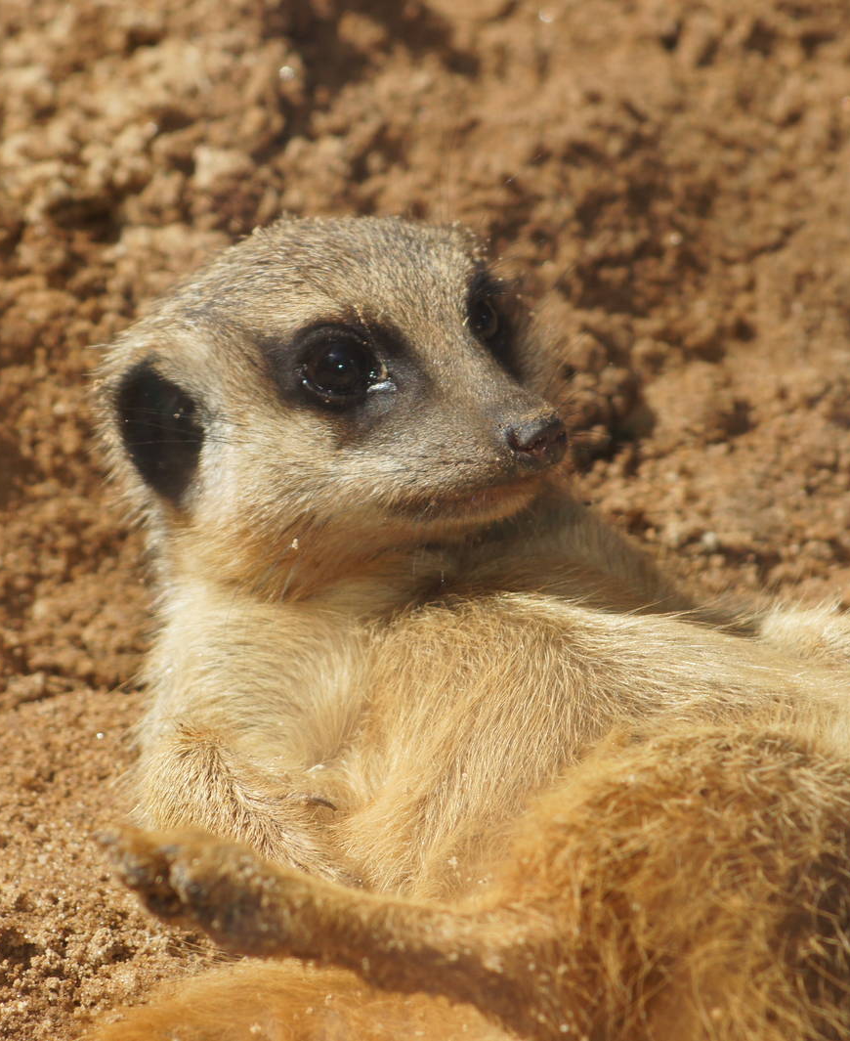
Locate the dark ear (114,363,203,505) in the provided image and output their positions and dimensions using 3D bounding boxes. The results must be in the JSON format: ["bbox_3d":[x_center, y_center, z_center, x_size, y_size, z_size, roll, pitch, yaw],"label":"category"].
[{"bbox_3d":[-0.041,-0.013,1.393,0.016,0.021,0.008,-5,13,38],"label":"dark ear"}]

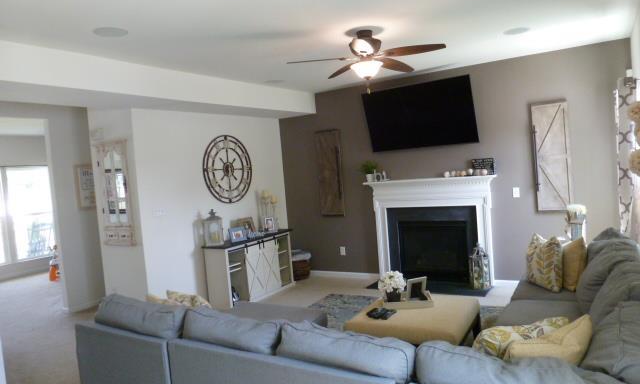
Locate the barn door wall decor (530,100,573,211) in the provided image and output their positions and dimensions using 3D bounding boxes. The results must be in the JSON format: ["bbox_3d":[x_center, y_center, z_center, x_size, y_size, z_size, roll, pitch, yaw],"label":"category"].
[{"bbox_3d":[2.631,-0.395,5.027,0.378,1.240,0.050,-2,4,32],"label":"barn door wall decor"}]

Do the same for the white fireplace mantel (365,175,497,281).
[{"bbox_3d":[1.428,0.533,5.781,1.698,1.399,0.222,-2,4,32],"label":"white fireplace mantel"}]

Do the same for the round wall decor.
[{"bbox_3d":[-1.216,-0.305,6.012,0.040,0.922,0.927,-2,4,32],"label":"round wall decor"}]

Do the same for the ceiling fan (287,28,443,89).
[{"bbox_3d":[0.381,-1.077,3.633,1.290,0.460,1.290,-2,4,32],"label":"ceiling fan"}]

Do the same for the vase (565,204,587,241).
[{"bbox_3d":[2.627,0.333,4.557,0.215,0.415,0.215,-2,4,33],"label":"vase"}]

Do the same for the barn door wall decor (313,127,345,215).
[{"bbox_3d":[0.168,-0.274,6.583,0.388,1.245,0.050,-2,4,32],"label":"barn door wall decor"}]

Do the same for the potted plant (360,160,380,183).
[{"bbox_3d":[0.692,-0.281,6.140,0.222,0.297,0.202,-2,4,32],"label":"potted plant"}]

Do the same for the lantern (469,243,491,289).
[{"bbox_3d":[1.948,0.901,5.401,0.192,0.539,0.186,-5,3,-1],"label":"lantern"}]

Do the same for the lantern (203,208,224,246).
[{"bbox_3d":[-1.326,0.442,5.584,0.192,0.479,0.176,-5,3,-11],"label":"lantern"}]

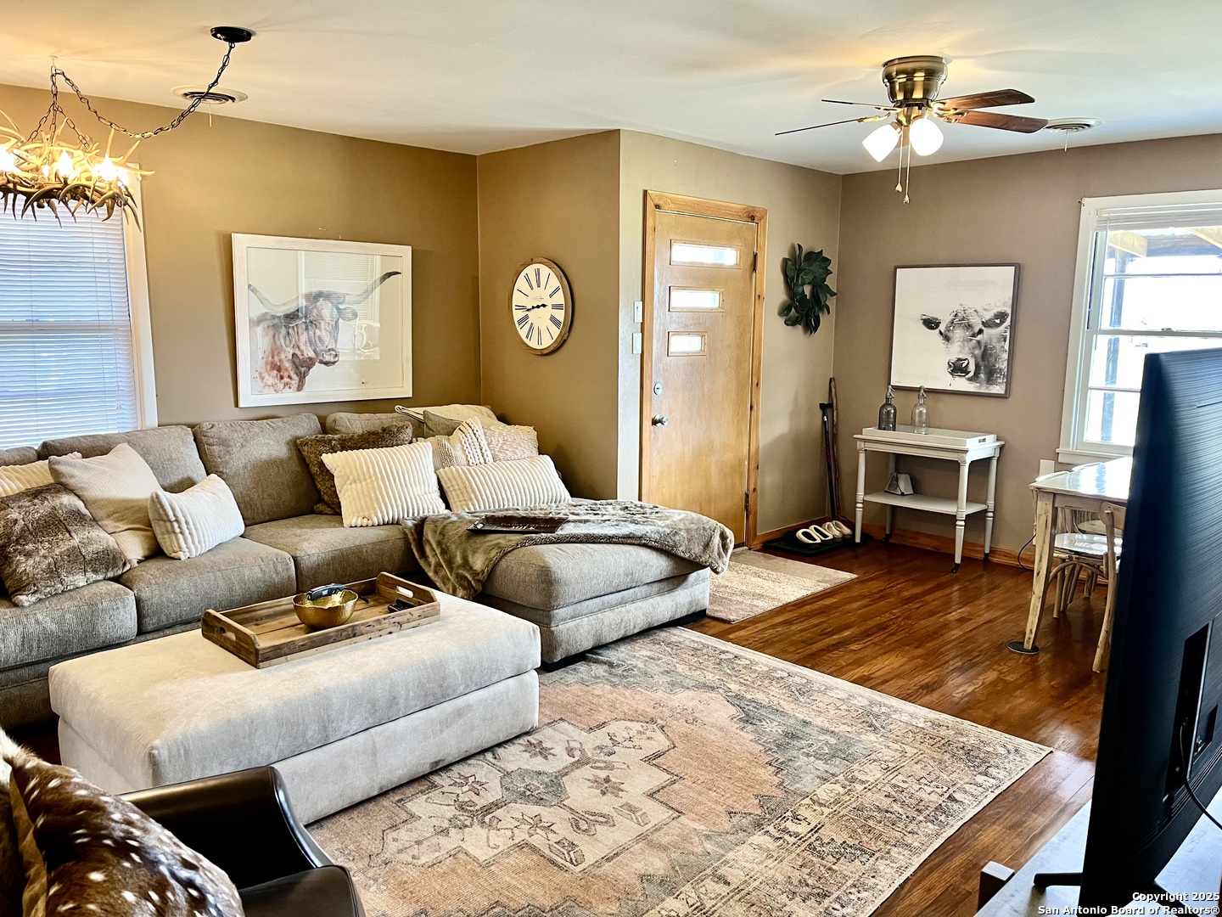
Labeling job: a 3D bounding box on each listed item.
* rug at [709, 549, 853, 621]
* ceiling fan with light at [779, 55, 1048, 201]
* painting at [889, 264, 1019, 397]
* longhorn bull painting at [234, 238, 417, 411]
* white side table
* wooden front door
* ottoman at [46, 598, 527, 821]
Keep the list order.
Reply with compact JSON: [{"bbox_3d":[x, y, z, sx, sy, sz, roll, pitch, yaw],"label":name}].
[{"bbox_3d":[0.757,0.702,5.252,1.214,0.012,0.790,-8,13,-44],"label":"rug"},{"bbox_3d":[1.137,-1.227,3.496,1.047,0.496,1.047,-8,13,-44],"label":"ceiling fan with light"},{"bbox_3d":[2.111,-0.808,5.736,0.046,0.779,0.779,-8,13,-44],"label":"painting"},{"bbox_3d":[-1.521,-0.738,4.978,1.010,0.862,0.034,-8,13,-44],"label":"longhorn bull painting"},{"bbox_3d":[1.955,0.230,5.748,0.470,0.804,0.770,-8,13,-44],"label":"white side table"},{"bbox_3d":[0.549,-0.421,5.454,1.055,2.151,0.066,-8,13,-44],"label":"wooden front door"},{"bbox_3d":[-1.018,0.821,3.160,1.386,0.424,0.785,-8,13,-44],"label":"ottoman"}]

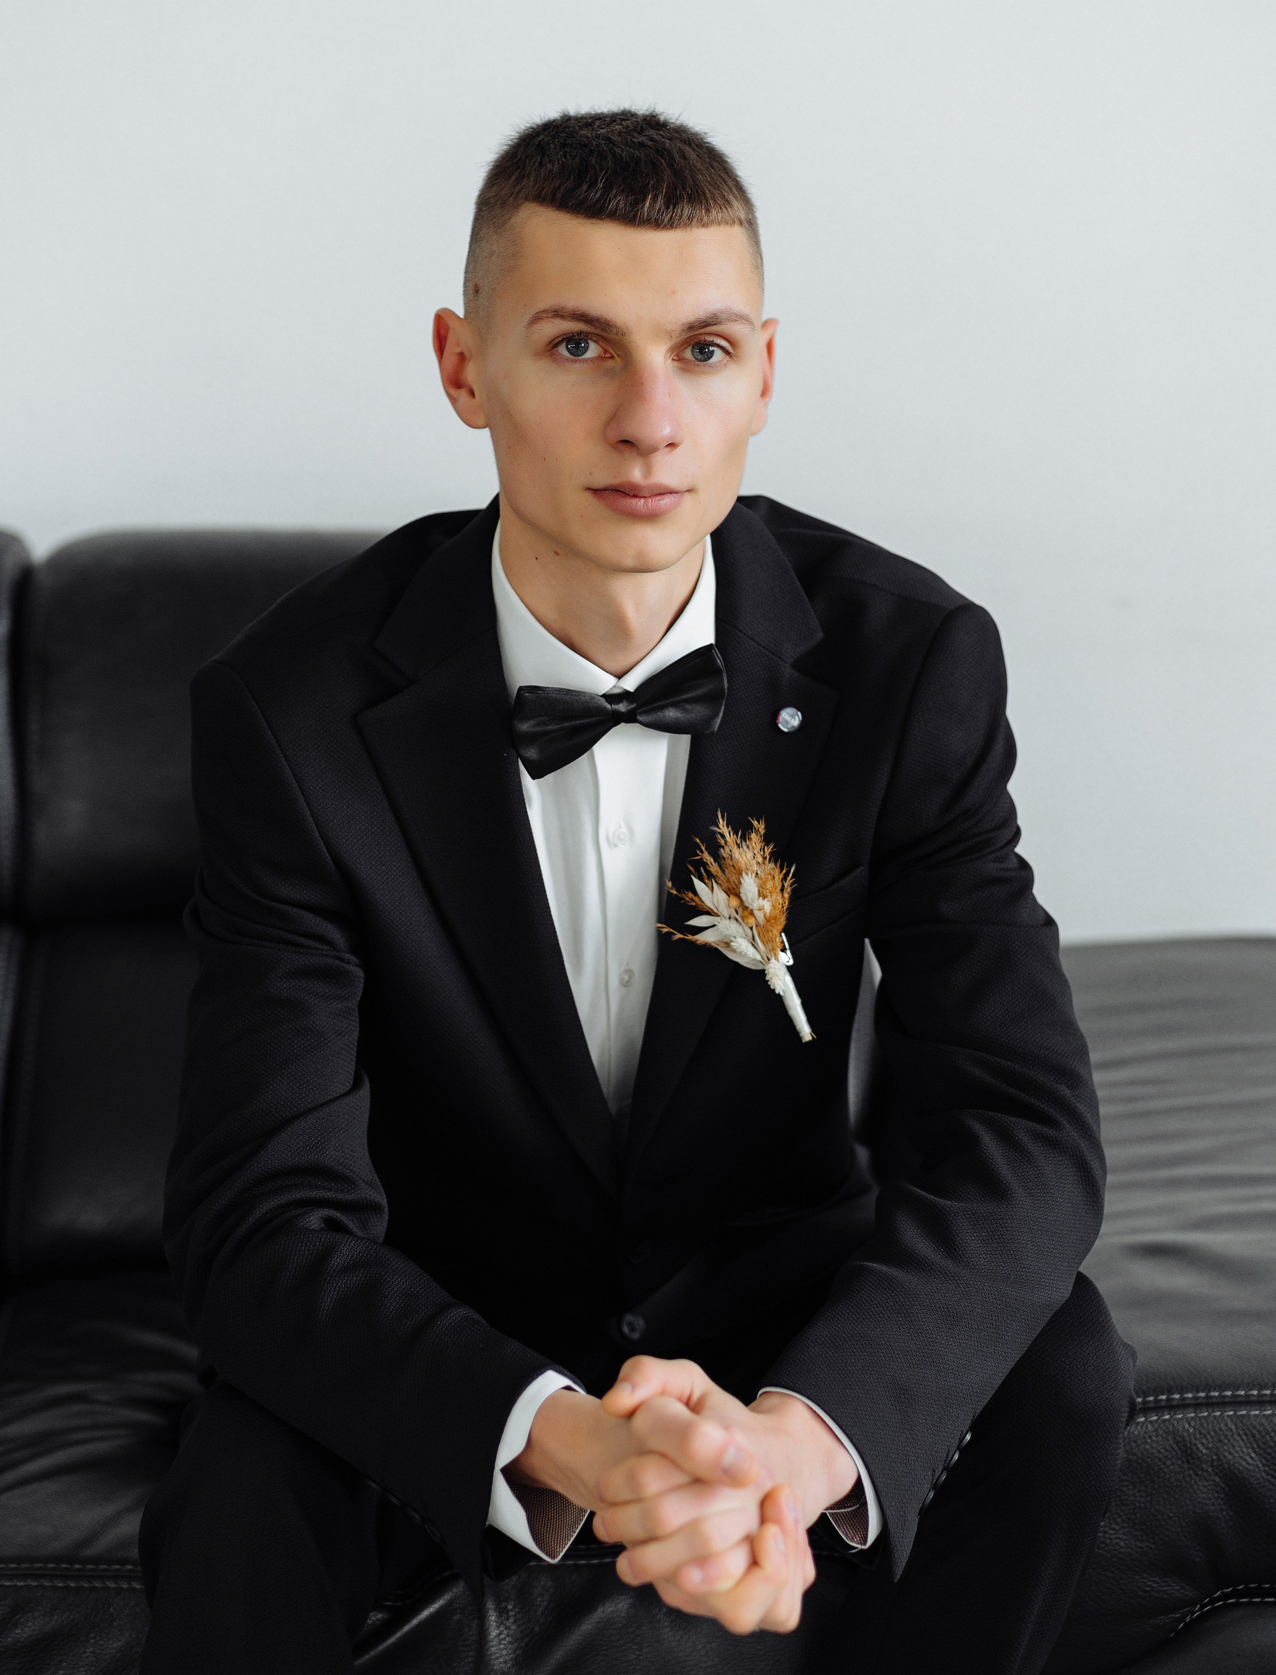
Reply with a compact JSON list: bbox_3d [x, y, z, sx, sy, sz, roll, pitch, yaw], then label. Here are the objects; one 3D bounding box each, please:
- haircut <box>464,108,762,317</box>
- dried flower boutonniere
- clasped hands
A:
[{"bbox_3d":[-0.013,-0.303,2.330,0.157,0.155,0.192,0,10,-11],"label":"haircut"},{"bbox_3d":[0.052,0.048,2.300,0.076,0.132,0.045,-18,21,0],"label":"dried flower boutonniere"},{"bbox_3d":[0.020,0.303,2.060,0.160,0.118,0.125,0,12,-2],"label":"clasped hands"}]

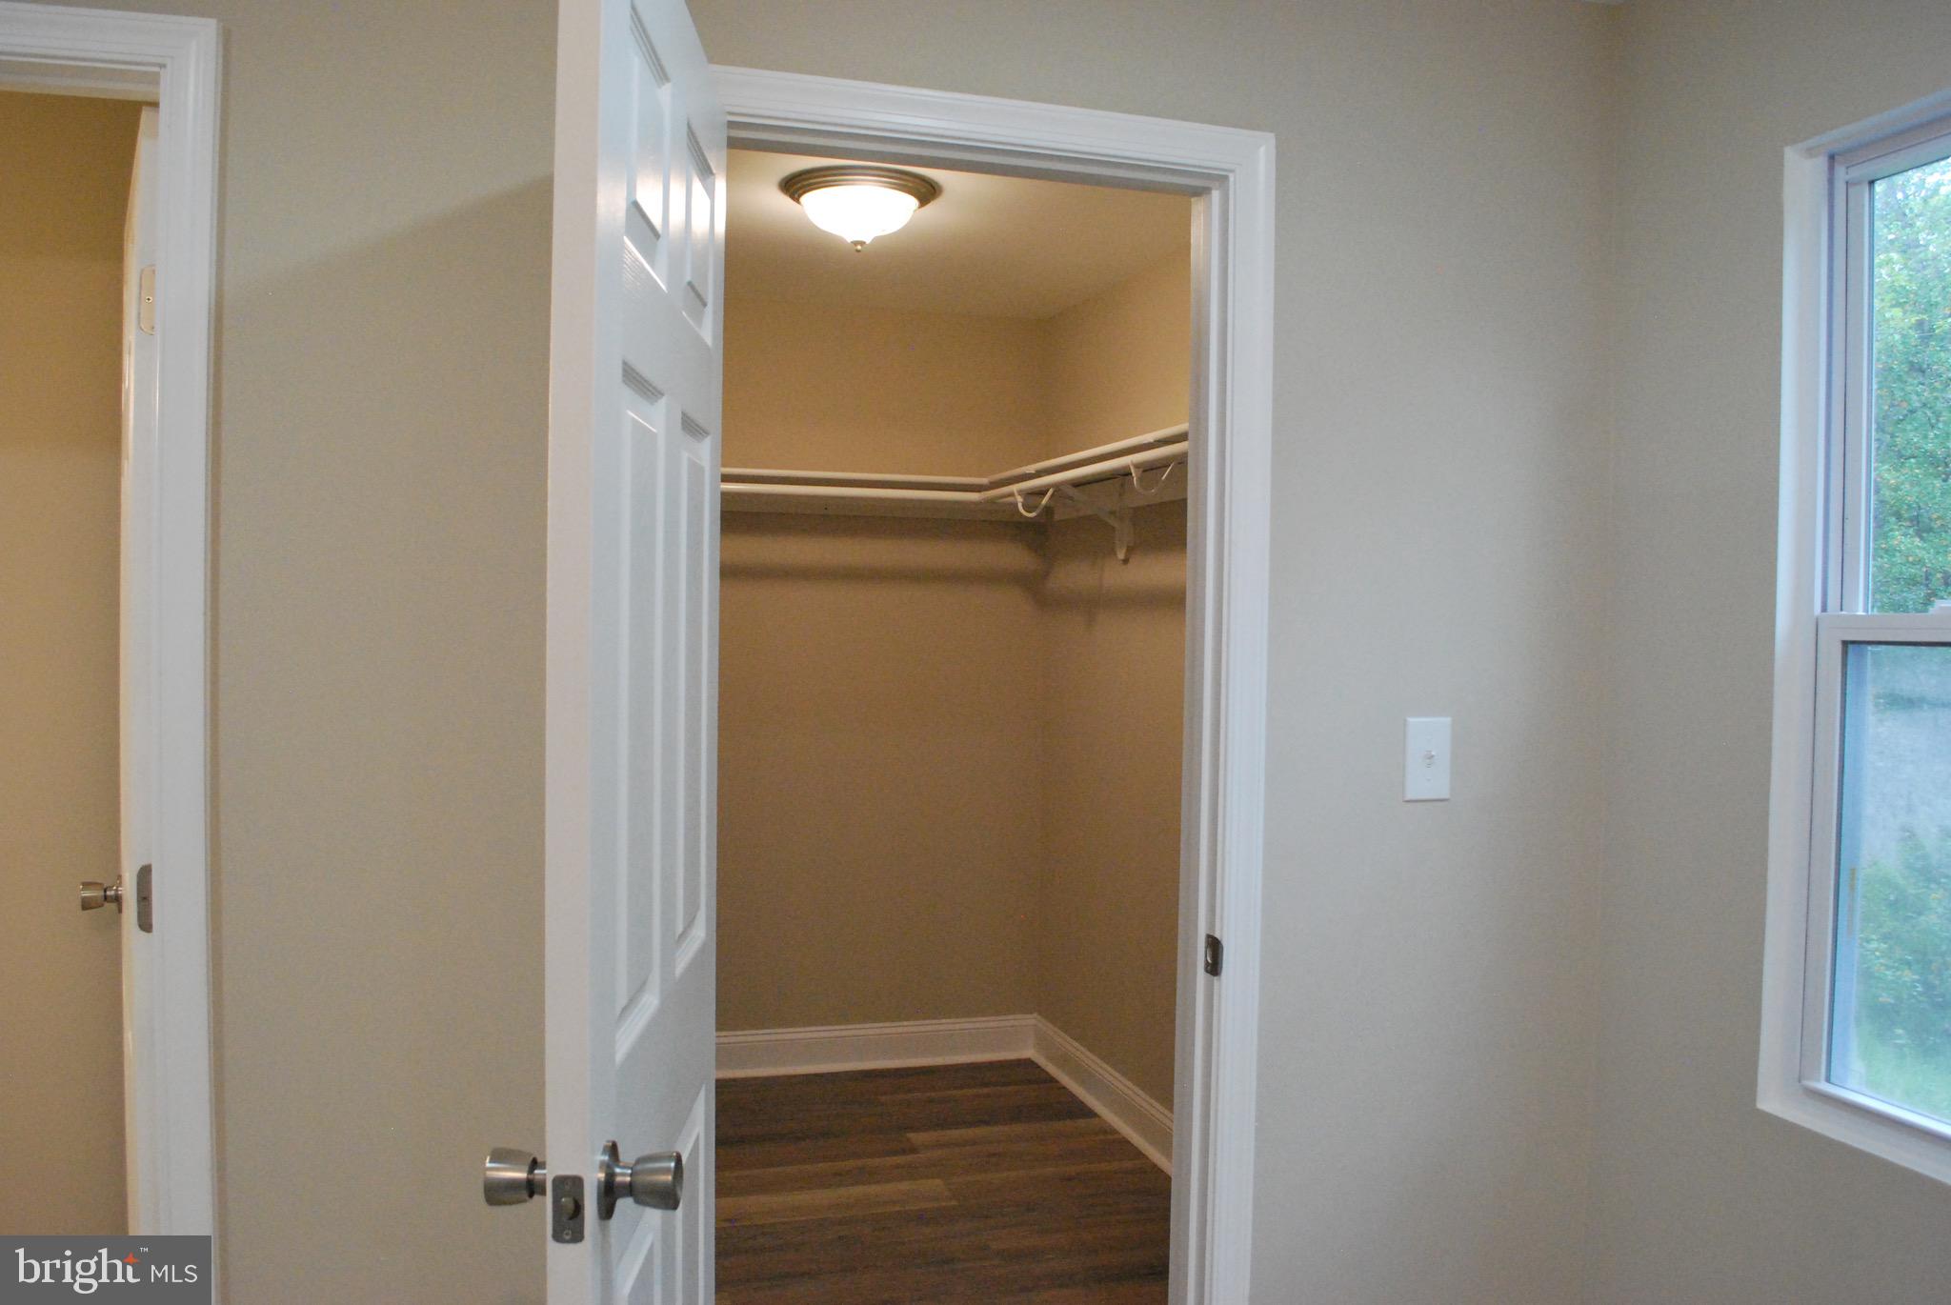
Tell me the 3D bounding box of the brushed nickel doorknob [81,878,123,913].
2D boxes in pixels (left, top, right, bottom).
[{"bbox_3d":[-1.426,0.396,2.389,0.061,0.062,0.062,0,2,-32],"label":"brushed nickel doorknob"}]

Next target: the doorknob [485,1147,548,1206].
[{"bbox_3d":[-0.372,0.438,1.214,0.063,0.060,0.060,1,2,-2],"label":"doorknob"}]

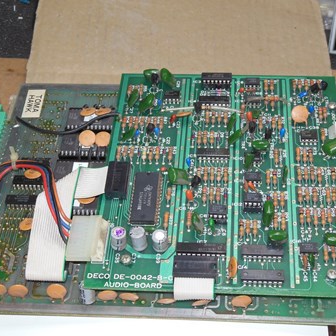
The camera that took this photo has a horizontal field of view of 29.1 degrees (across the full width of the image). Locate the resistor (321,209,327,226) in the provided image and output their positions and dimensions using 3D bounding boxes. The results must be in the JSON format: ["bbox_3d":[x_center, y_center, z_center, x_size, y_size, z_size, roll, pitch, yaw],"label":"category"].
[{"bbox_3d":[0.084,0.026,0.350,0.002,0.002,0.007,1,49,6],"label":"resistor"}]

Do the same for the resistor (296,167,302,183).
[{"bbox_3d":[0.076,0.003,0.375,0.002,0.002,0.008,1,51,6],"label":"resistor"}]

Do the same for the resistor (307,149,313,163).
[{"bbox_3d":[0.084,-0.008,0.382,0.003,0.003,0.007,1,52,6],"label":"resistor"}]

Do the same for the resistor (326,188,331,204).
[{"bbox_3d":[0.090,0.015,0.363,0.003,0.003,0.008,1,52,6],"label":"resistor"}]

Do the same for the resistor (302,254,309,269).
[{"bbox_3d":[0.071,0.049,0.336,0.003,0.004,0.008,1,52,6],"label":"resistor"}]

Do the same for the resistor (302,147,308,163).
[{"bbox_3d":[0.081,-0.007,0.381,0.003,0.003,0.009,1,48,6],"label":"resistor"}]

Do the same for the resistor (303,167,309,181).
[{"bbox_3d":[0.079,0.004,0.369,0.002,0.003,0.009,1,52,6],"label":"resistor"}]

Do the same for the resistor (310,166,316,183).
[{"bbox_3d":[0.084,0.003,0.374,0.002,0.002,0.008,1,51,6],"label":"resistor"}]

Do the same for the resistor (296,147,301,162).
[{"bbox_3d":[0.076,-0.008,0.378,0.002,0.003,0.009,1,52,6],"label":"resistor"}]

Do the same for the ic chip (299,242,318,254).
[{"bbox_3d":[0.073,0.043,0.334,0.010,0.004,0.007,1,50,6],"label":"ic chip"}]

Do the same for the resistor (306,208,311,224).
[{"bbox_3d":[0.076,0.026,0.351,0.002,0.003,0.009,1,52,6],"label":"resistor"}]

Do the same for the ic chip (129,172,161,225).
[{"bbox_3d":[-0.013,0.017,0.366,0.016,0.004,0.035,1,52,6],"label":"ic chip"}]

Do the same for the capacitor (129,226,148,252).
[{"bbox_3d":[-0.016,0.038,0.344,0.008,0.012,0.008,1,48,6],"label":"capacitor"}]

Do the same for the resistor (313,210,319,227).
[{"bbox_3d":[0.080,0.026,0.348,0.003,0.003,0.008,1,50,6],"label":"resistor"}]

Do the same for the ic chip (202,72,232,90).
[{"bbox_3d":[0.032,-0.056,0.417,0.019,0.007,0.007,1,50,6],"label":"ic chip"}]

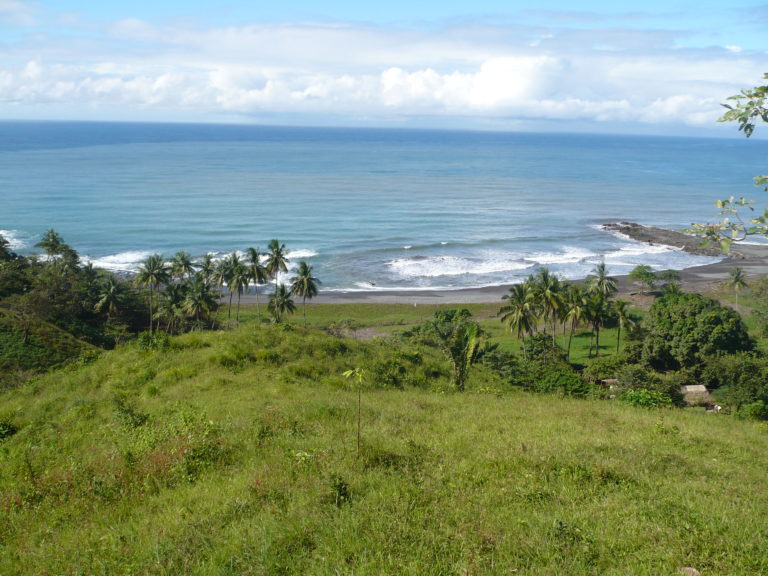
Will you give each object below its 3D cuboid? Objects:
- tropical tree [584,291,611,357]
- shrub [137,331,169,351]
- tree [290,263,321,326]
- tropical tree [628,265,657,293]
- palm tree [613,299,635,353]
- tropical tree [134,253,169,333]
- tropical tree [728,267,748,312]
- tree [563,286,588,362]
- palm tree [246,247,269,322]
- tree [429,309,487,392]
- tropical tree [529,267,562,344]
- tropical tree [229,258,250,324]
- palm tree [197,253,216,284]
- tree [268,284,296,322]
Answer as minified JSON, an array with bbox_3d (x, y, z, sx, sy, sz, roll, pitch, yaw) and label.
[{"bbox_3d":[38.150,6.410,137.070,4.630,12.190,4.400,1,12,0],"label":"tropical tree"},{"bbox_3d":[-12.810,2.900,43.180,1.770,1.140,1.680,1,12,0],"label":"shrub"},{"bbox_3d":[-17.809,1.656,176.165,6.870,15.540,6.870,1,12,0],"label":"tree"},{"bbox_3d":[74.747,-2.586,224.529,8.130,8.540,8.130,1,12,0],"label":"tropical tree"},{"bbox_3d":[49.925,7.964,161.865,4.620,11.820,4.620,1,12,0],"label":"palm tree"},{"bbox_3d":[-43.130,1.650,143.000,6.330,15.830,6.010,1,12,0],"label":"tropical tree"},{"bbox_3d":[92.967,0.297,203.635,5.280,12.050,5.280,1,12,0],"label":"tropical tree"},{"bbox_3d":[38.320,7.064,154.978,5.440,15.840,5.440,1,12,0],"label":"tree"},{"bbox_3d":[-25.320,-0.420,154.850,4.430,15.870,4.210,1,12,0],"label":"palm tree"},{"bbox_3d":[5.507,4.725,57.402,4.180,5.990,3.970,1,12,0],"label":"tree"},{"bbox_3d":[29.620,3.940,139.190,5.800,15.830,5.510,1,12,0],"label":"tropical tree"},{"bbox_3d":[-32.977,1.093,176.596,5.280,15.800,5.280,1,12,0],"label":"tropical tree"},{"bbox_3d":[-35.780,-0.040,155.750,4.050,14.330,3.850,1,12,0],"label":"palm tree"},{"bbox_3d":[-20.520,3.050,156.800,5.680,8.490,5.400,1,12,0],"label":"tree"}]

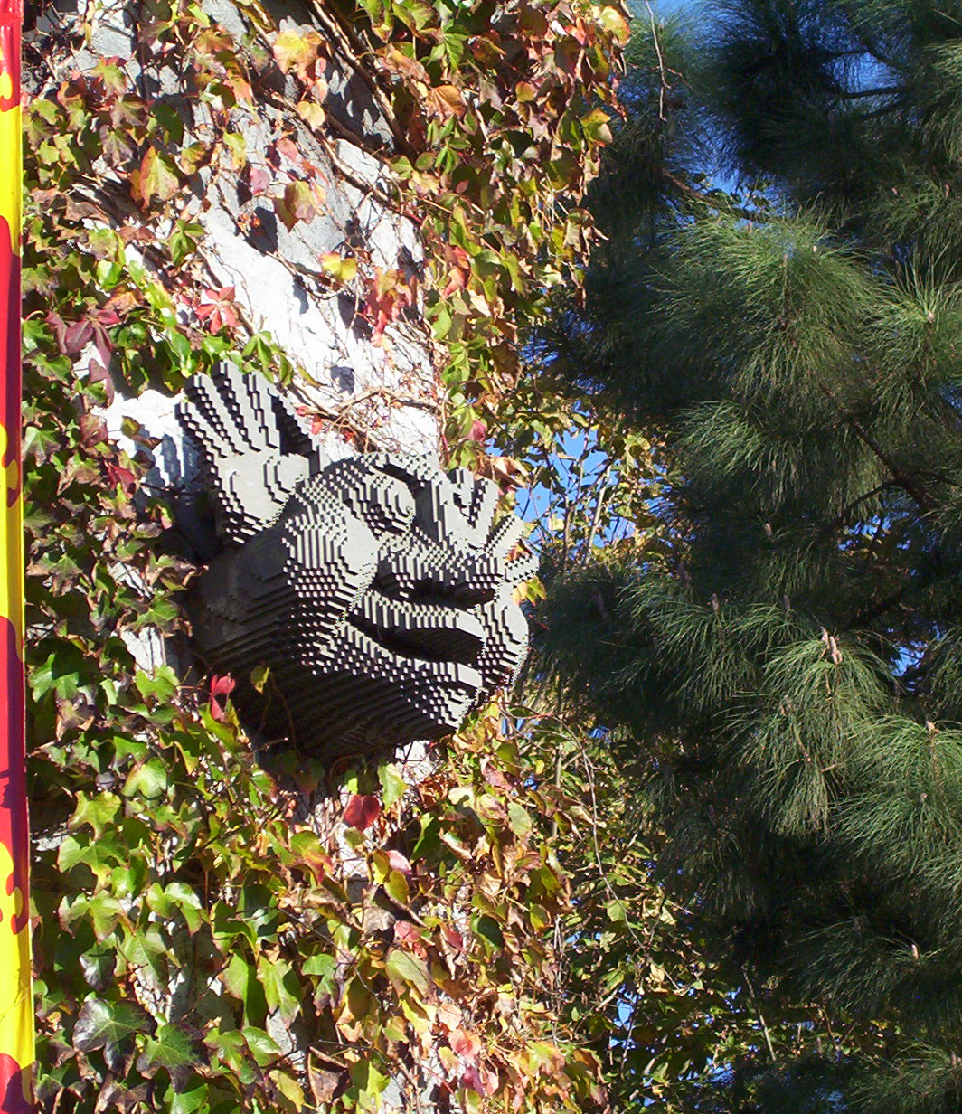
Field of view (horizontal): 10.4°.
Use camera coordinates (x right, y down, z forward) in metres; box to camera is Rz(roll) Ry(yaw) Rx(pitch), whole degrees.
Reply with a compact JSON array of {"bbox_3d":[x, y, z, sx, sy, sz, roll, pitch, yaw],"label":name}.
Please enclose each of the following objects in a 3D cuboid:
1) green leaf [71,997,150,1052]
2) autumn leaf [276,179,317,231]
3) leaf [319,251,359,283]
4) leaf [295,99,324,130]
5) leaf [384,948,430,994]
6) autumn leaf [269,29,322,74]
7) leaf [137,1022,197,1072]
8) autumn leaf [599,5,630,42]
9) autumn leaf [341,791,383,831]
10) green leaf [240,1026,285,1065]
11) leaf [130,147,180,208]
[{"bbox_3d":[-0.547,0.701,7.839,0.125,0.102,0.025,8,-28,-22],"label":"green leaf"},{"bbox_3d":[-0.307,-0.587,8.835,0.070,0.084,0.025,8,-28,-22],"label":"autumn leaf"},{"bbox_3d":[-0.237,-0.485,8.868,0.066,0.053,0.025,8,-28,-22],"label":"leaf"},{"bbox_3d":[-0.288,-0.748,8.952,0.045,0.051,0.025,8,-28,-22],"label":"leaf"},{"bbox_3d":[-0.116,0.654,8.378,0.072,0.074,0.025,8,-28,-22],"label":"leaf"},{"bbox_3d":[-0.315,-0.856,8.980,0.089,0.077,0.025,8,-28,-22],"label":"autumn leaf"},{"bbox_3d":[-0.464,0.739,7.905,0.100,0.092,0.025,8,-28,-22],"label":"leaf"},{"bbox_3d":[0.240,-0.958,9.500,0.053,0.068,0.025,8,-28,-22],"label":"autumn leaf"},{"bbox_3d":[-0.189,0.404,8.422,0.062,0.062,0.025,8,-28,-22],"label":"autumn leaf"},{"bbox_3d":[-0.331,0.743,8.053,0.063,0.061,0.025,8,-28,-22],"label":"green leaf"},{"bbox_3d":[-0.529,-0.615,8.592,0.080,0.103,0.025,8,-28,-22],"label":"leaf"}]

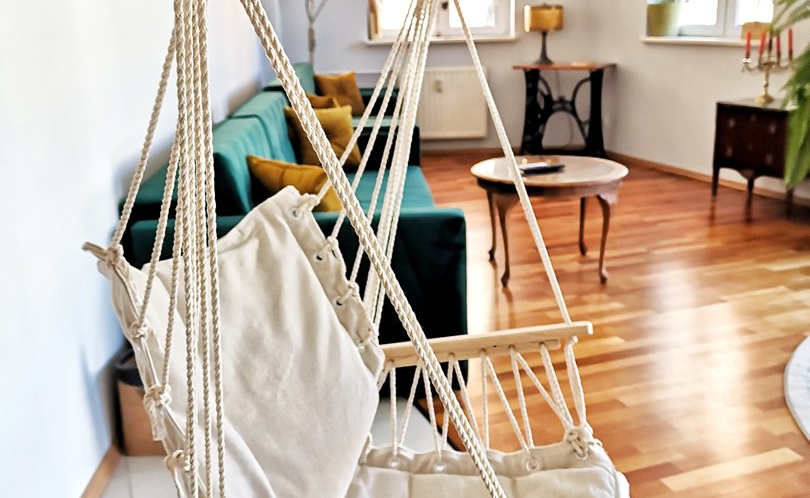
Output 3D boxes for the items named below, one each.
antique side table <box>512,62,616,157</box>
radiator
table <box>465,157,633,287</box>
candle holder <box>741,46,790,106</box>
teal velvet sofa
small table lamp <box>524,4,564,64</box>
[{"bbox_3d":[1.262,-1.056,6.682,0.706,0.773,0.433,6,18,24],"label":"antique side table"},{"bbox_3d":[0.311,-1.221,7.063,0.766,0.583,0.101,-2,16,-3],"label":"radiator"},{"bbox_3d":[0.685,-0.139,4.058,0.736,0.504,0.736,-2,16,-3],"label":"table"},{"bbox_3d":[2.192,-1.068,5.142,0.312,0.343,0.292,4,17,19],"label":"candle holder"},{"bbox_3d":[-0.393,-0.201,3.744,1.058,0.847,2.137,-2,16,-3],"label":"teal velvet sofa"},{"bbox_3d":[1.113,-1.717,6.731,0.302,0.469,0.302,-2,16,-3],"label":"small table lamp"}]

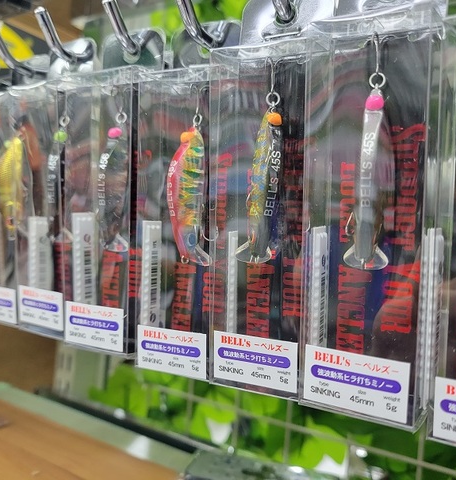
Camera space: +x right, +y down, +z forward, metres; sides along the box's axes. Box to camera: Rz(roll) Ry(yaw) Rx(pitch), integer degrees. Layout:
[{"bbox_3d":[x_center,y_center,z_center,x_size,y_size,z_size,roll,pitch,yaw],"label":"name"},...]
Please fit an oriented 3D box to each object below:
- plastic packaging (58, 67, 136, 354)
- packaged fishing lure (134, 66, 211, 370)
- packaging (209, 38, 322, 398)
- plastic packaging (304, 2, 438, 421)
[{"bbox_3d":[-0.045,-0.010,0.187,0.030,0.104,0.019,3,4,25],"label":"plastic packaging"},{"bbox_3d":[-0.015,-0.005,0.174,0.030,0.104,0.019,3,5,25],"label":"packaged fishing lure"},{"bbox_3d":[0.012,-0.006,0.153,0.030,0.104,0.019,3,6,25],"label":"packaging"},{"bbox_3d":[0.039,-0.005,0.132,0.030,0.104,0.019,3,5,31],"label":"plastic packaging"}]

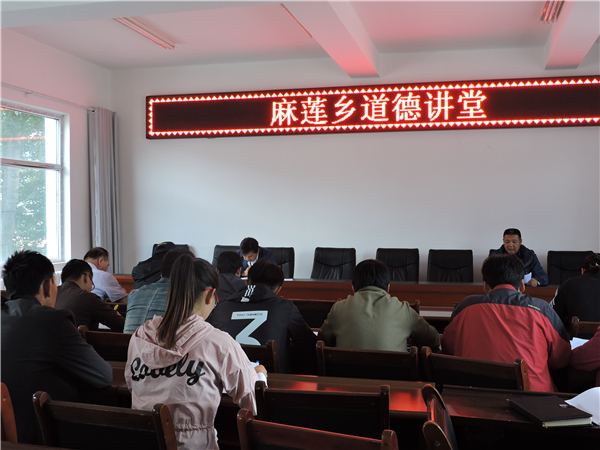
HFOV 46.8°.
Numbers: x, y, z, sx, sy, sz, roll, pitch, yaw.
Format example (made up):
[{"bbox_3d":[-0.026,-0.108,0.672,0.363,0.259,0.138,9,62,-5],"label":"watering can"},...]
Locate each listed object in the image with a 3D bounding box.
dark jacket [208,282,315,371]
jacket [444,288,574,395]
[{"bbox_3d":[-0.196,0.604,3.441,0.550,0.620,0.460,0,1,9],"label":"dark jacket"},{"bbox_3d":[0.894,0.581,3.029,0.570,0.630,0.480,0,1,15],"label":"jacket"}]

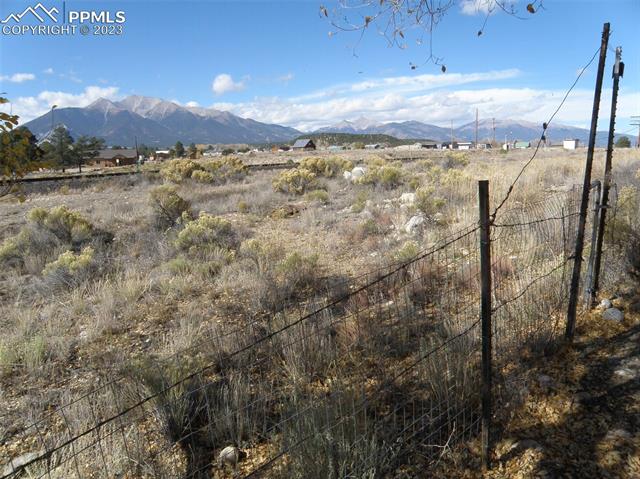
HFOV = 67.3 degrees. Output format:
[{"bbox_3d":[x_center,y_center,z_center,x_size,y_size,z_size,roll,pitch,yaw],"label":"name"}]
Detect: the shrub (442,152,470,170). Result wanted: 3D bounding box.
[{"bbox_3d":[8.715,-5.047,31.009,1.778,1.121,1.426,3,11,15],"label":"shrub"}]

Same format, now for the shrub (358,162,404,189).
[{"bbox_3d":[2.332,-2.432,18.114,1.744,0.933,1.482,0,11,0],"label":"shrub"}]

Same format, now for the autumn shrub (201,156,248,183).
[{"bbox_3d":[-4.123,-3.057,20.846,1.966,1.076,1.464,-2,11,-11],"label":"autumn shrub"}]

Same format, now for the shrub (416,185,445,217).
[{"bbox_3d":[2.526,-0.863,10.906,0.731,0.678,0.621,0,11,0],"label":"shrub"}]

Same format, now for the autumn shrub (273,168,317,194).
[{"bbox_3d":[-0.839,-1.898,15.704,1.446,0.840,1.229,0,11,0],"label":"autumn shrub"}]

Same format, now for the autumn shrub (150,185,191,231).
[{"bbox_3d":[-2.811,-0.617,8.944,0.810,0.811,0.760,-3,11,-17],"label":"autumn shrub"}]

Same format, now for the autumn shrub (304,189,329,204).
[{"bbox_3d":[-0.096,-1.190,13.183,0.661,0.419,0.562,0,11,0],"label":"autumn shrub"}]

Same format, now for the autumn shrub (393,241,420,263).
[{"bbox_3d":[1.204,0.162,6.615,0.346,0.303,0.294,0,11,0],"label":"autumn shrub"}]

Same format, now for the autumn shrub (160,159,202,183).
[{"bbox_3d":[-6.047,-2.991,20.860,1.833,1.039,1.558,0,11,0],"label":"autumn shrub"}]

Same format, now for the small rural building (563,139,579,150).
[{"bbox_3d":[56.935,-21.592,109.166,3.000,2.800,3.500,-9,14,-40],"label":"small rural building"}]

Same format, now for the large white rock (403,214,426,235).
[{"bbox_3d":[1.684,-0.274,8.432,0.380,0.332,0.325,2,11,11],"label":"large white rock"}]

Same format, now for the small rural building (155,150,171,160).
[{"bbox_3d":[-44.570,-23.771,135.917,5.500,3.000,5.000,-5,12,-25],"label":"small rural building"}]

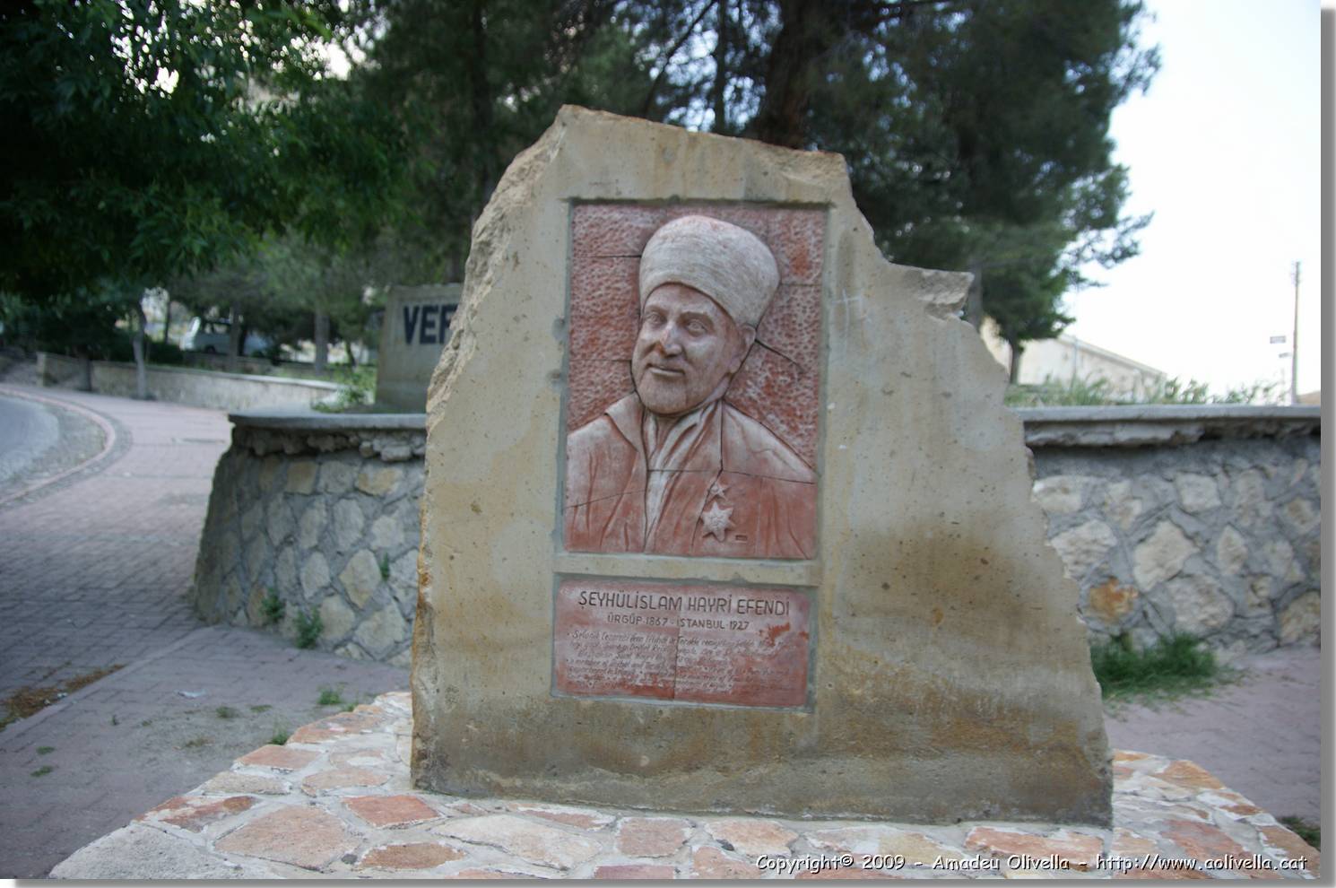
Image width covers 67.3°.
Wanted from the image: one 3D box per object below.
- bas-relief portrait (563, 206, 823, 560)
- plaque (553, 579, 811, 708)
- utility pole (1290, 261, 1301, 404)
[{"bbox_3d":[0.057,-0.150,2.380,0.601,0.836,0.090,2,0,4],"label":"bas-relief portrait"},{"bbox_3d":[0.032,0.476,2.403,0.606,0.277,0.035,2,0,4],"label":"plaque"},{"bbox_3d":[23.736,-2.628,38.016,0.250,8.500,0.250,2,0,0],"label":"utility pole"}]

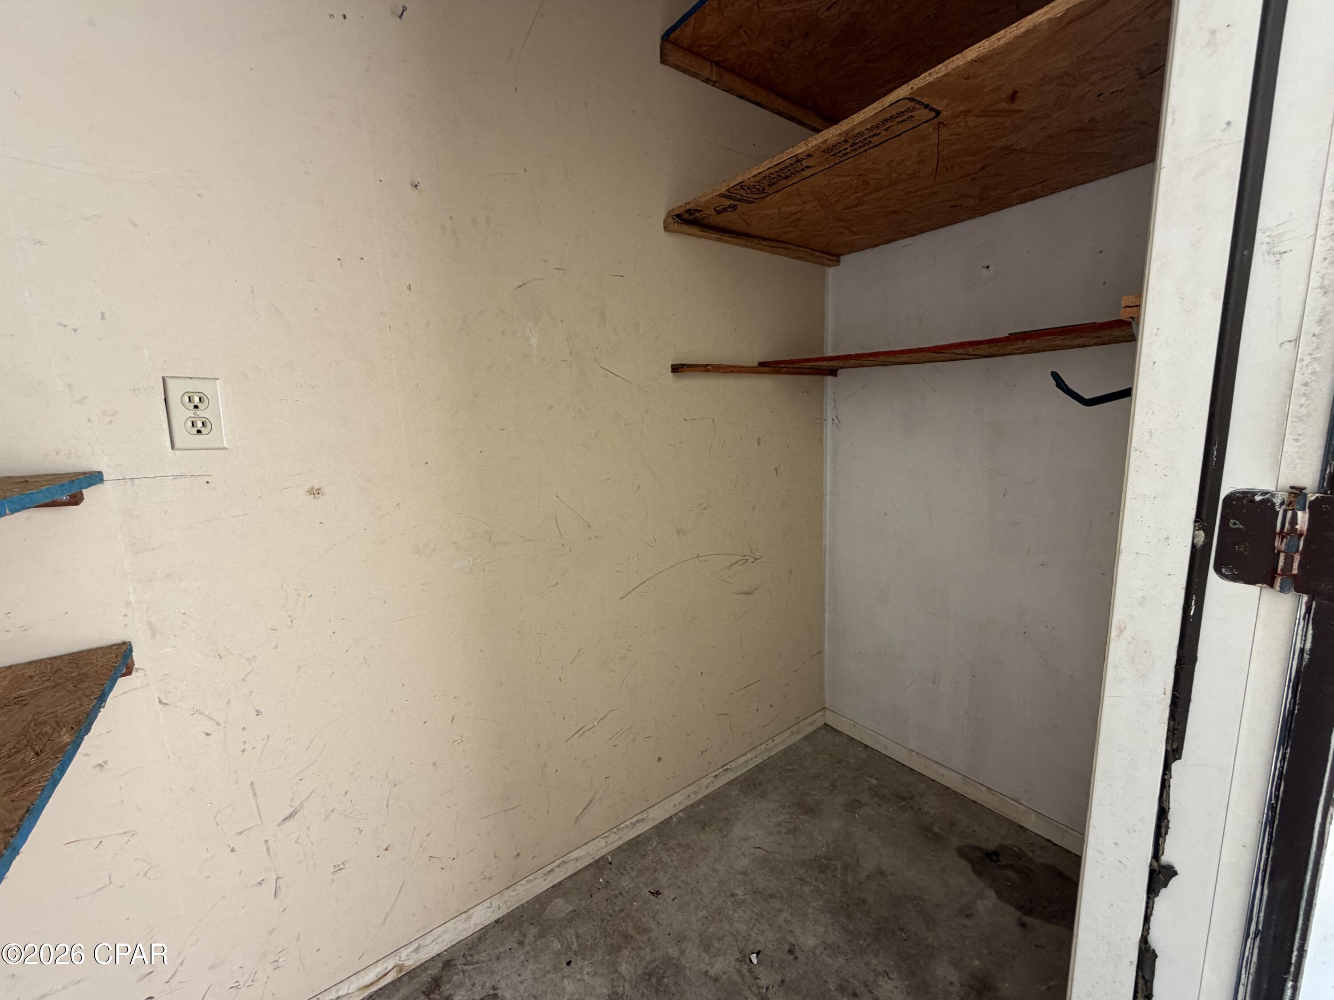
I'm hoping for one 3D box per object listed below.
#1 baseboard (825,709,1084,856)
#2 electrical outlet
[{"bbox_3d":[0.863,0.852,1.646,0.012,0.060,0.920,-9,11,-36],"label":"baseboard"},{"bbox_3d":[-0.755,-0.138,0.867,0.070,0.114,0.007,-6,10,-36],"label":"electrical outlet"}]

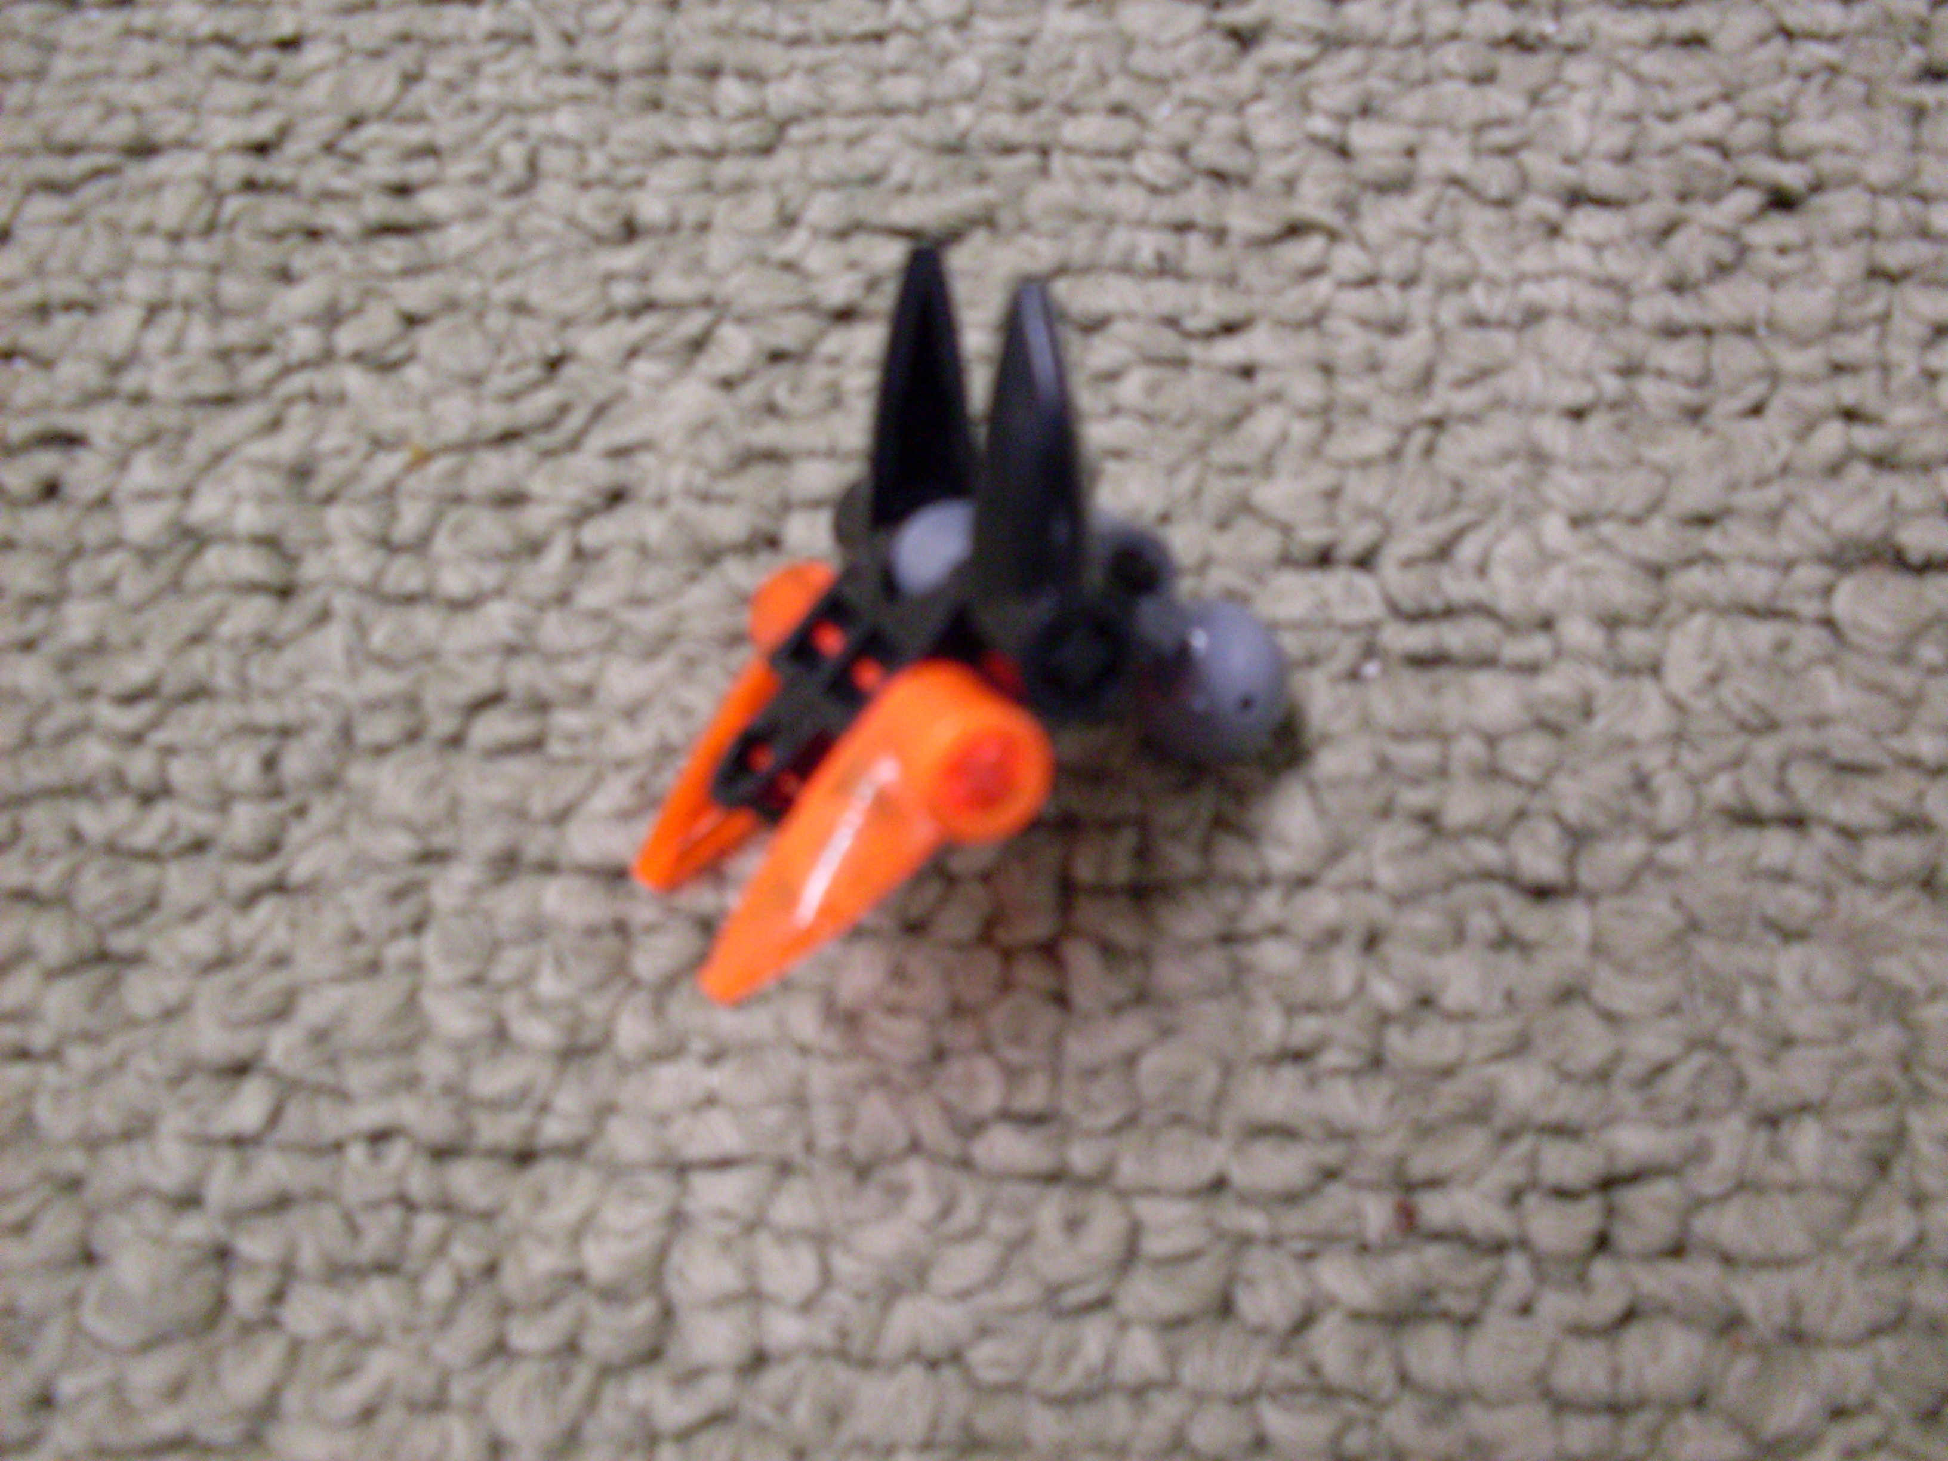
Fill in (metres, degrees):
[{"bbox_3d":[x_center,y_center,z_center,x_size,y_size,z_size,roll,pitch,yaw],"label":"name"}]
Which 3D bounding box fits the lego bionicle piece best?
[{"bbox_3d":[-0.005,-0.005,0.130,0.034,0.036,0.045,42,74,18],"label":"lego bionicle piece"}]

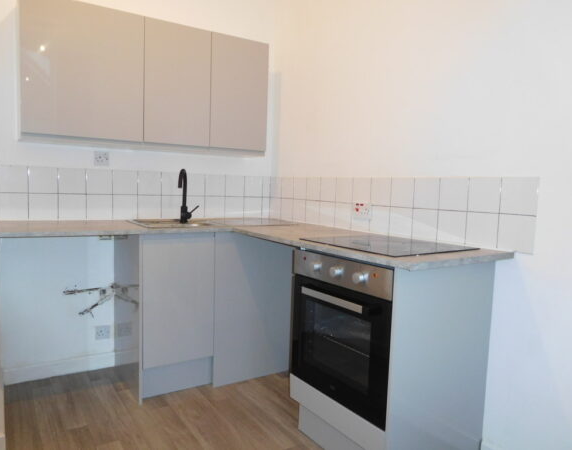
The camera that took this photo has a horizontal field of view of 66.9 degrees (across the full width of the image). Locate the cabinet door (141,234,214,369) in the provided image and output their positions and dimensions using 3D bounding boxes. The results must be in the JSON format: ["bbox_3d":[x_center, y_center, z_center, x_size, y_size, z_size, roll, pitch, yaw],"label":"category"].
[{"bbox_3d":[-0.592,0.409,2.404,0.398,0.722,0.022,-1,6,-31],"label":"cabinet door"}]

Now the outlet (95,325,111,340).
[{"bbox_3d":[-1.125,0.663,2.664,0.086,0.086,0.014,-2,6,-34],"label":"outlet"}]

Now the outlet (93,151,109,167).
[{"bbox_3d":[-1.093,-0.391,2.568,0.086,0.086,0.014,-2,6,-34],"label":"outlet"}]

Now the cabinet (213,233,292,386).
[{"bbox_3d":[-0.296,0.457,2.822,0.600,0.890,0.520,-2,6,-34],"label":"cabinet"}]

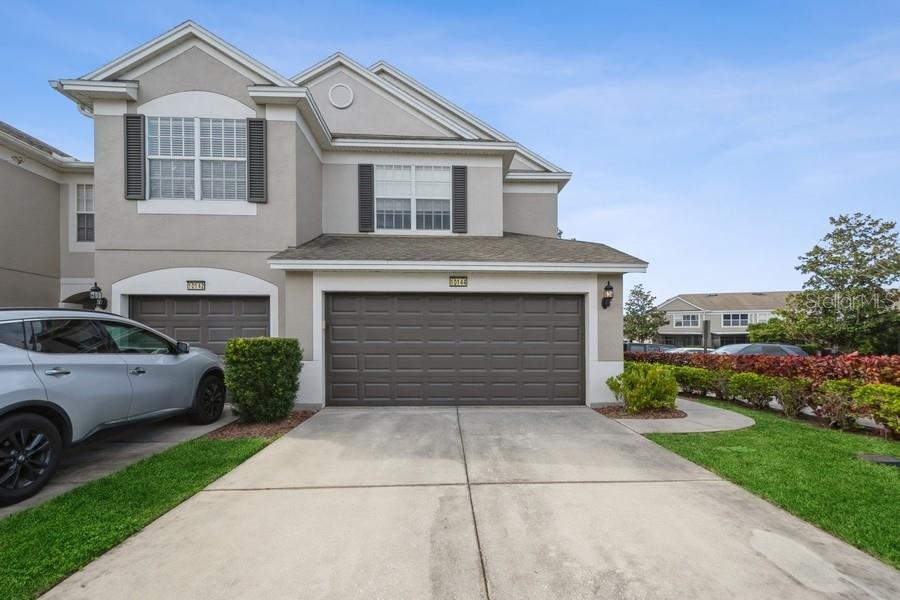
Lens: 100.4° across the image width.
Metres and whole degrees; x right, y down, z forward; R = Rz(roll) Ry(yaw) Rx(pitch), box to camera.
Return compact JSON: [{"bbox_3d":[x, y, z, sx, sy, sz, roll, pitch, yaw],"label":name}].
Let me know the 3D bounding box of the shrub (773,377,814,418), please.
[{"bbox_3d":[5.600,1.600,6.140,0.610,0.700,0.630,0,-3,0],"label":"shrub"}]

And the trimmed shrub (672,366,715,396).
[{"bbox_3d":[5.580,1.870,8.600,0.700,0.690,0.760,0,-3,0],"label":"trimmed shrub"}]

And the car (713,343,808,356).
[{"bbox_3d":[11.600,2.420,14.300,4.600,1.500,1.820,0,-3,0],"label":"car"}]

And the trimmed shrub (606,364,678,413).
[{"bbox_3d":[3.420,1.565,6.700,1.160,0.870,1.030,0,-3,0],"label":"trimmed shrub"}]

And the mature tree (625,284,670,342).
[{"bbox_3d":[14.800,1.850,29.000,4.400,6.100,4.400,0,-3,0],"label":"mature tree"}]

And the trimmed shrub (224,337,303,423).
[{"bbox_3d":[-2.950,1.275,6.100,0.950,1.290,0.930,0,-3,0],"label":"trimmed shrub"}]

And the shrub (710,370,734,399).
[{"bbox_3d":[5.620,1.770,7.780,0.600,0.670,0.620,0,-3,0],"label":"shrub"}]

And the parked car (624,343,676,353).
[{"bbox_3d":[11.100,3.100,20.300,4.800,1.650,1.900,0,-3,0],"label":"parked car"}]

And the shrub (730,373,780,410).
[{"bbox_3d":[5.600,1.660,6.920,0.690,0.700,0.710,0,-3,0],"label":"shrub"}]

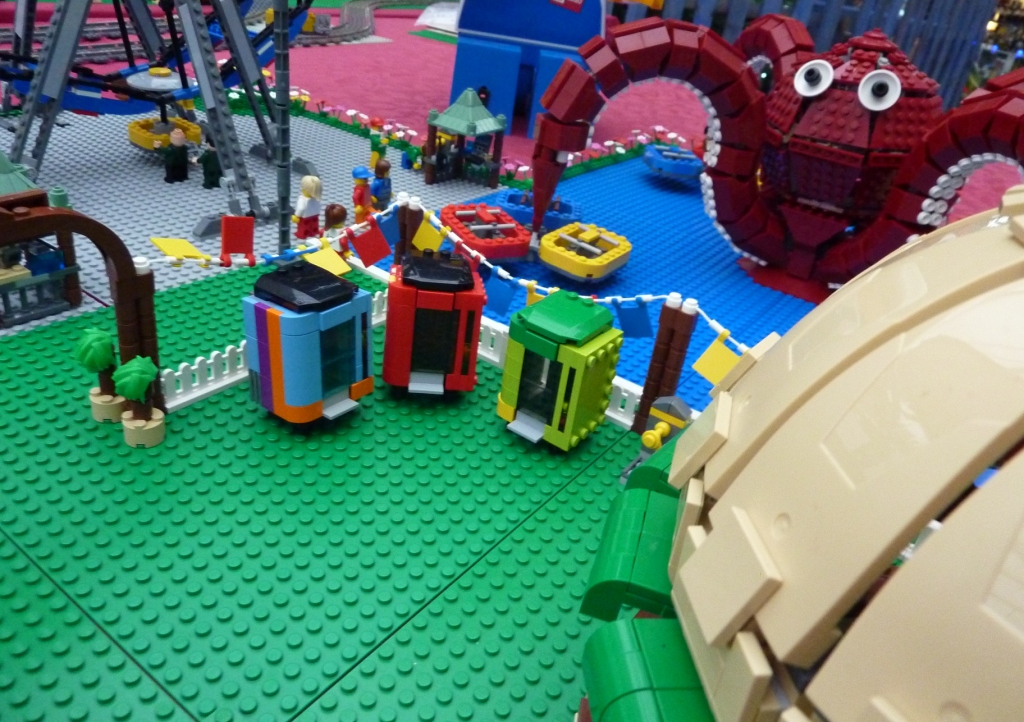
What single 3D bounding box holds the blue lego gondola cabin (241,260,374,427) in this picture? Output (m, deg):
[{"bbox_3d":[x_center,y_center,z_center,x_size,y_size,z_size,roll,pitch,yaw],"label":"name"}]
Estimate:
[{"bbox_3d":[-0.089,-0.010,0.331,0.037,0.063,0.044,24,32,24],"label":"blue lego gondola cabin"}]

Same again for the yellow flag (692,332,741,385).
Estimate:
[{"bbox_3d":[0.092,-0.001,0.323,0.016,0.021,0.004,44,8,30],"label":"yellow flag"}]

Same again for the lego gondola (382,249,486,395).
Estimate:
[{"bbox_3d":[-0.038,-0.017,0.355,0.046,0.073,0.038,3,31,-12],"label":"lego gondola"}]

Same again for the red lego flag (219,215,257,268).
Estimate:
[{"bbox_3d":[-0.119,-0.051,0.322,0.004,0.022,0.016,10,11,33],"label":"red lego flag"}]

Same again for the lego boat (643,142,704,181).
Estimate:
[{"bbox_3d":[0.153,-0.191,0.707,0.048,0.017,0.062,7,30,-4],"label":"lego boat"}]

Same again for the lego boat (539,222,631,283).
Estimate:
[{"bbox_3d":[0.050,-0.071,0.488,0.048,0.016,0.064,25,32,25],"label":"lego boat"}]

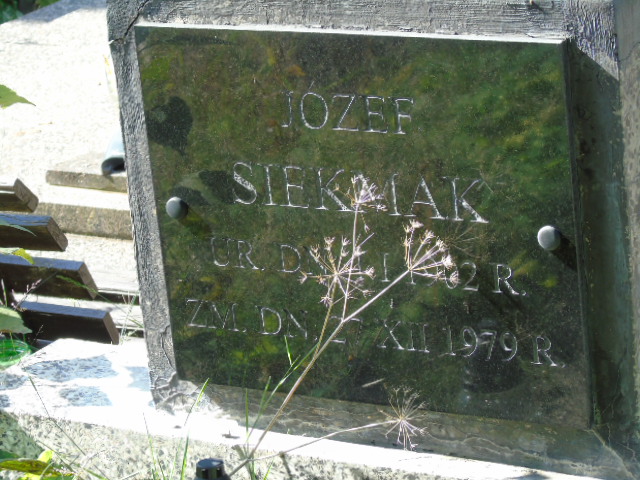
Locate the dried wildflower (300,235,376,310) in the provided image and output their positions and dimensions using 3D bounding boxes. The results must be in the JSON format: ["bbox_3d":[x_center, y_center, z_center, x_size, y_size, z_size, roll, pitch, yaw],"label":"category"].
[{"bbox_3d":[0.017,0.031,2.547,0.070,0.068,0.055,-5,17,0],"label":"dried wildflower"}]

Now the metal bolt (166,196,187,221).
[{"bbox_3d":[-0.153,-0.034,2.825,0.025,0.025,0.016,5,20,31],"label":"metal bolt"}]

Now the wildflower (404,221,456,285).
[{"bbox_3d":[0.112,0.013,2.628,0.053,0.062,0.056,-5,17,0],"label":"wildflower"}]

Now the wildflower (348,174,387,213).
[{"bbox_3d":[0.046,-0.045,2.567,0.038,0.036,0.036,-5,17,0],"label":"wildflower"}]

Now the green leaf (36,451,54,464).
[{"bbox_3d":[-0.278,0.220,2.660,0.021,0.016,0.012,-5,17,0],"label":"green leaf"}]

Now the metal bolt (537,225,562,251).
[{"bbox_3d":[0.227,-0.002,2.599,0.025,0.025,0.016,5,20,31],"label":"metal bolt"}]

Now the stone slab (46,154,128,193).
[{"bbox_3d":[-0.284,-0.102,4.074,0.260,0.026,0.120,6,20,34],"label":"stone slab"}]

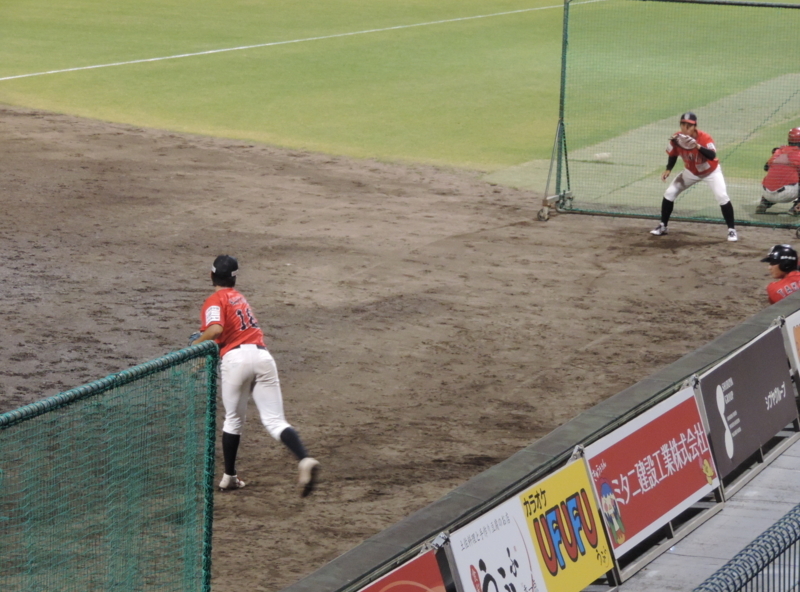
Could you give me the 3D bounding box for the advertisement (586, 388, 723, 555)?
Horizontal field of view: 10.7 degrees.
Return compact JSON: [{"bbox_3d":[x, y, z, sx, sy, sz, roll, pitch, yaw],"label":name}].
[{"bbox_3d":[1.091,0.736,18.200,0.050,0.464,1.854,-15,2,19],"label":"advertisement"}]

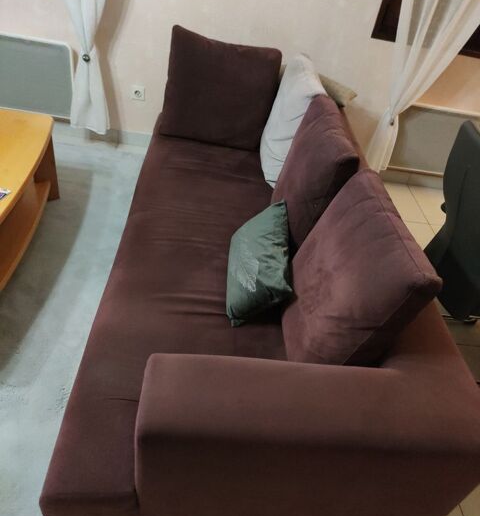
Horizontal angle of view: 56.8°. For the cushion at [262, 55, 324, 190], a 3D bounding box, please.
[{"bbox_3d":[0.241,-0.577,1.984,0.170,0.480,0.490,20,36,-16],"label":"cushion"}]

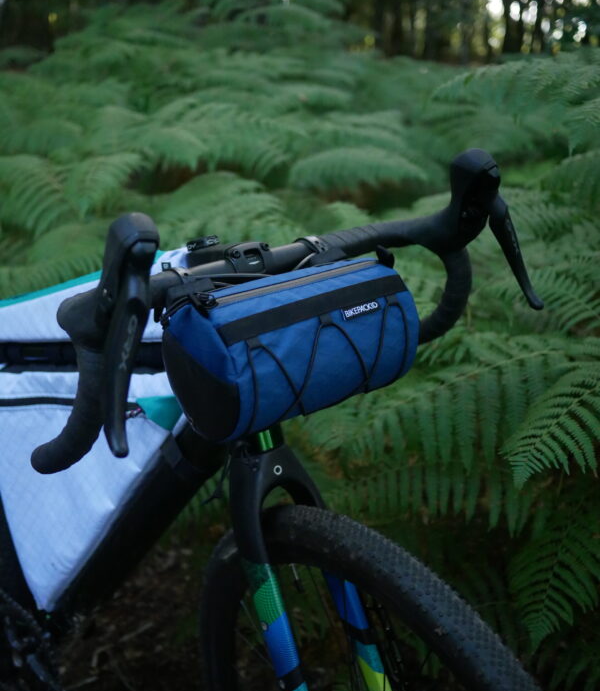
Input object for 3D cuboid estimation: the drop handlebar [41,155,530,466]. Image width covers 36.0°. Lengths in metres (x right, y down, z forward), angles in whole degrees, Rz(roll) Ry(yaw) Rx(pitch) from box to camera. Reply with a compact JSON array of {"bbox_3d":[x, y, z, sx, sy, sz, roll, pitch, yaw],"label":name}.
[{"bbox_3d":[-0.012,-0.041,0.902,0.497,0.254,0.227,-17,21,-33],"label":"drop handlebar"}]

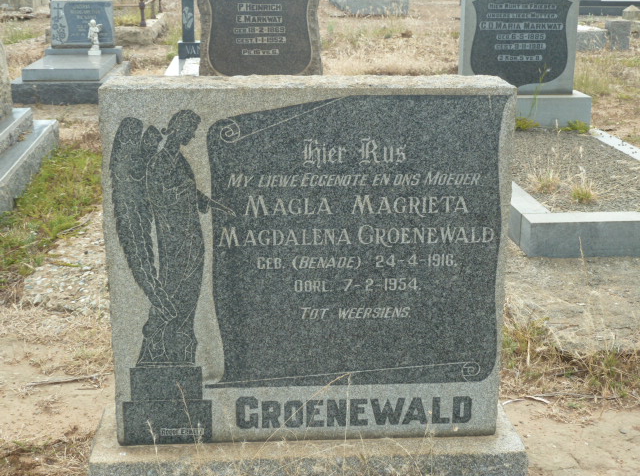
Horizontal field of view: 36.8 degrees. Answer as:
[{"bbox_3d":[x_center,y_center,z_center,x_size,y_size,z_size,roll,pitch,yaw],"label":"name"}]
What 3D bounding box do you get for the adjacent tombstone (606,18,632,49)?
[{"bbox_3d":[3.638,-2.471,11.695,0.235,0.330,0.200,-1,16,-5],"label":"adjacent tombstone"}]

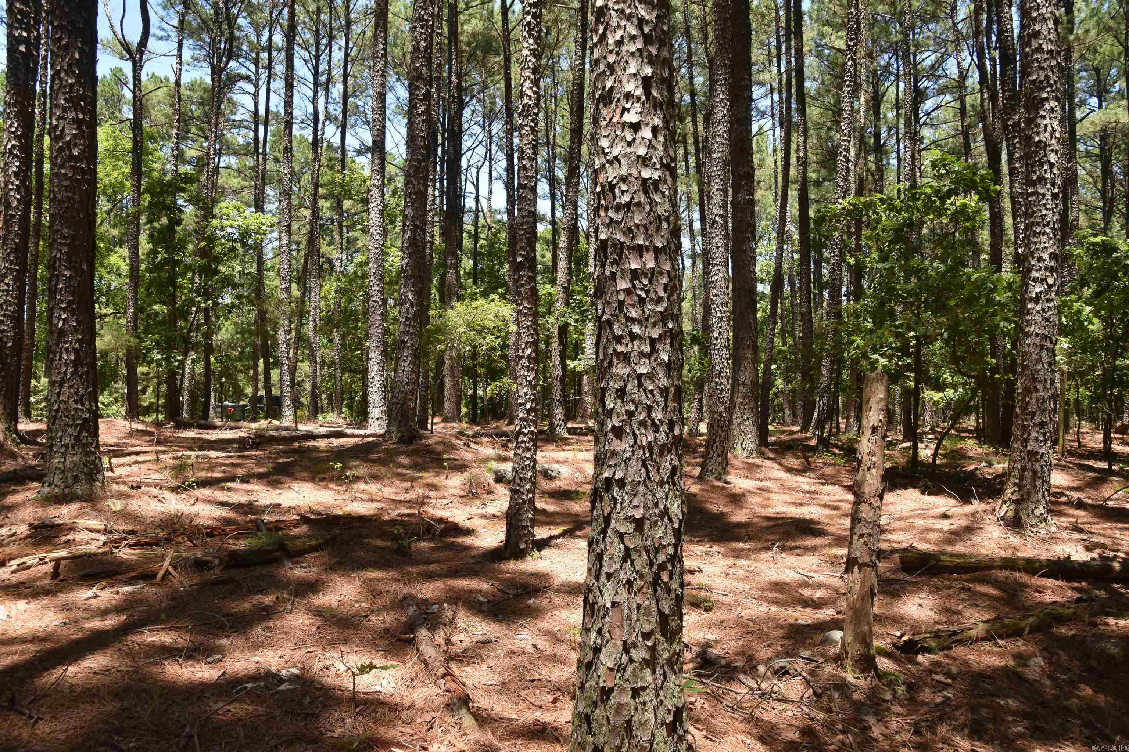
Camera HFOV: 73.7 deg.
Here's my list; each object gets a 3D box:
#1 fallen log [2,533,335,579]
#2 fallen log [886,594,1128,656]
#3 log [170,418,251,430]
[{"bbox_3d":[-2.706,1.258,5.350,2.029,0.200,0.240,3,0,-26],"label":"fallen log"},{"bbox_3d":[2.708,1.486,4.500,1.739,0.135,0.170,-1,1,-20],"label":"fallen log"},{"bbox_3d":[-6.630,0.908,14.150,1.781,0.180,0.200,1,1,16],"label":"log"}]

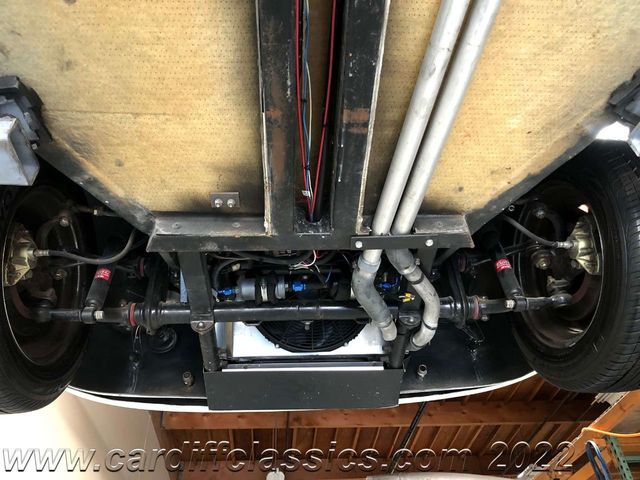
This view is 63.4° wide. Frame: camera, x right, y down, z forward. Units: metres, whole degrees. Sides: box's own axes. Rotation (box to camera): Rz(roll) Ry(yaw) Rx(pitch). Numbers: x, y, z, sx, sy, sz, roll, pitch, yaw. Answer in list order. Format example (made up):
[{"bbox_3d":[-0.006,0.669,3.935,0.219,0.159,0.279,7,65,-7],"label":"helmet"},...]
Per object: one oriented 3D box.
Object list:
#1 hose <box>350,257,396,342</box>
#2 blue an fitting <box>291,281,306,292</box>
[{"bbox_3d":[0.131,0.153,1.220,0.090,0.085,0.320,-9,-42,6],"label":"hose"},{"bbox_3d":[-0.053,0.115,1.270,0.036,0.025,0.025,-1,-42,-3],"label":"blue an fitting"}]

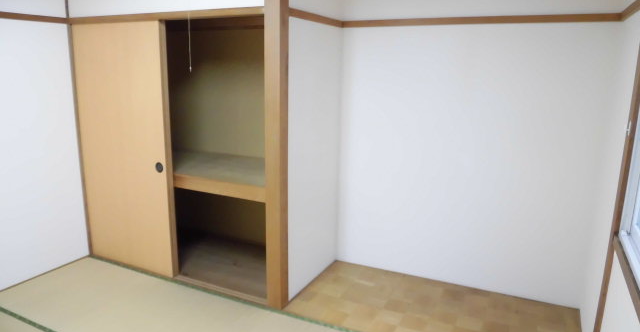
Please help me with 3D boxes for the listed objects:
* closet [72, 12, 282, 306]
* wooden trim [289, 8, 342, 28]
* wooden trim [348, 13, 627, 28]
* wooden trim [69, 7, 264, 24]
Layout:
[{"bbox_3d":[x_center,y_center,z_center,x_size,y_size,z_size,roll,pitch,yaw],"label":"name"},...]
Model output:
[{"bbox_3d":[-0.847,-0.143,3.414,1.780,1.820,0.865,7,13,25],"label":"closet"},{"bbox_3d":[-0.012,-0.947,2.878,0.030,0.046,0.785,7,13,25],"label":"wooden trim"},{"bbox_3d":[0.928,-0.930,2.861,1.700,0.047,0.030,7,13,25],"label":"wooden trim"},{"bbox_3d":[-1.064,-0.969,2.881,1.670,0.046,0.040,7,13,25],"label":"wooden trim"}]

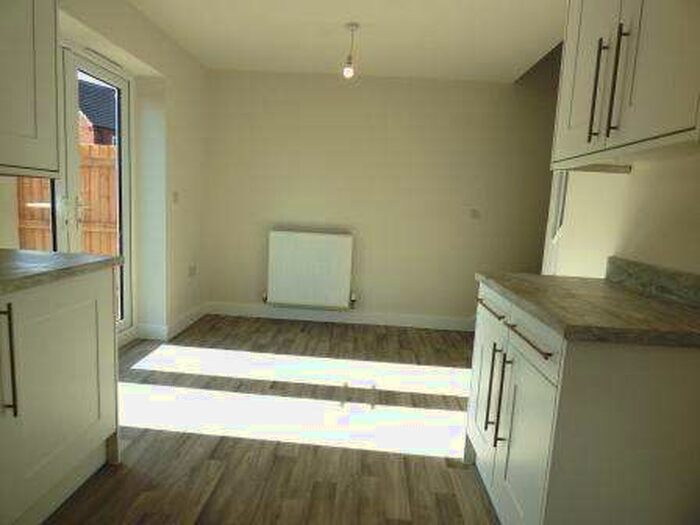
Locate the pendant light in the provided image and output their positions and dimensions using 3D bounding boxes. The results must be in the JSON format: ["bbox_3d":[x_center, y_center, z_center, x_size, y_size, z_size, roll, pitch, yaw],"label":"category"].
[{"bbox_3d":[0.004,-1.423,2.736,0.088,0.337,0.088,3,8,2],"label":"pendant light"}]

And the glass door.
[{"bbox_3d":[-1.728,-0.366,2.780,0.070,1.859,0.658,3,8,2],"label":"glass door"}]

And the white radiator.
[{"bbox_3d":[-0.384,0.062,3.931,0.788,0.697,0.090,3,8,2],"label":"white radiator"}]

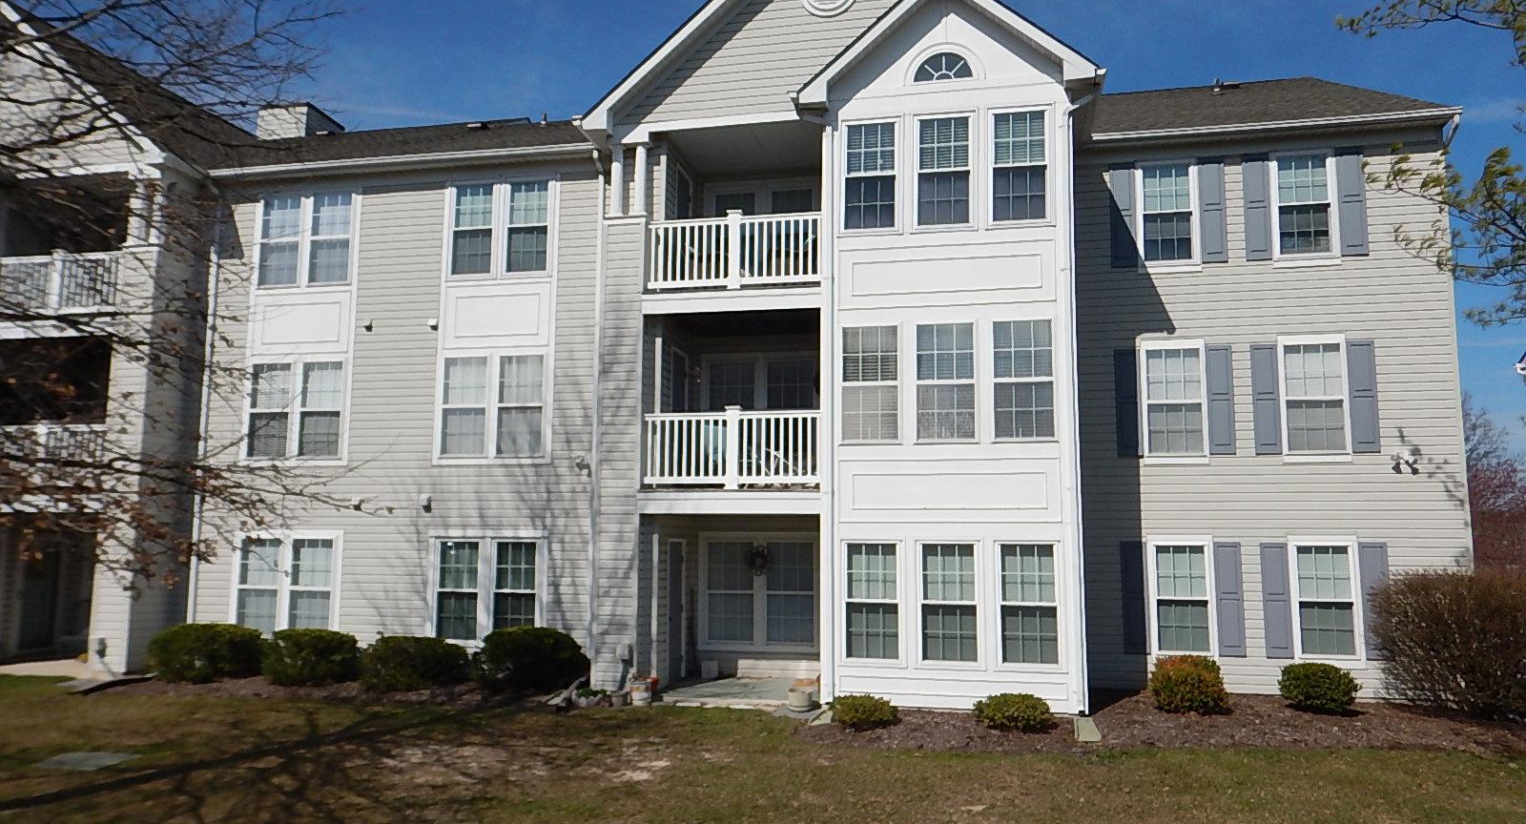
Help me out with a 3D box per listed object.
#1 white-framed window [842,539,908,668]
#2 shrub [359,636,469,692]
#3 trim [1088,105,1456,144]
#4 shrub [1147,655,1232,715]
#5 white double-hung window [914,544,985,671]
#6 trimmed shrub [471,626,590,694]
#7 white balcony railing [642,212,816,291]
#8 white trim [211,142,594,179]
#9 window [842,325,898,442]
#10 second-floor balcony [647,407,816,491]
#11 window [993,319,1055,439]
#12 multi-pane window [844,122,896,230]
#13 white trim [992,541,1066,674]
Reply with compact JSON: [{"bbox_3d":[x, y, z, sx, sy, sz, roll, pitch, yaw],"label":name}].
[{"bbox_3d":[1.394,2.425,13.459,0.837,1.588,0.080,-1,-8,12],"label":"white-framed window"},{"bbox_3d":[-4.950,3.541,15.018,1.600,0.710,1.150,-1,-7,12],"label":"shrub"},{"bbox_3d":[7.342,-4.157,15.296,4.954,0.130,0.130,-1,-7,12],"label":"trim"},{"bbox_3d":[5.537,3.501,13.715,0.990,0.700,0.950,-1,-7,12],"label":"shrub"},{"bbox_3d":[2.337,2.405,13.259,0.837,1.588,0.080,-1,-8,12],"label":"white double-hung window"},{"bbox_3d":[-3.251,3.460,14.891,1.580,0.860,1.280,-1,-8,12],"label":"trimmed shrub"},{"bbox_3d":[-0.400,-2.309,15.000,2.560,1.152,0.150,-1,-8,12],"label":"white balcony railing"},{"bbox_3d":[-5.927,-4.029,17.005,6.806,0.148,0.130,-1,-7,12],"label":"white trim"},{"bbox_3d":[1.417,-0.384,13.987,0.742,1.545,0.100,-1,-7,12],"label":"window"},{"bbox_3d":[-0.410,0.500,14.825,2.630,1.159,0.160,-1,-7,12],"label":"second-floor balcony"},{"bbox_3d":[3.344,-0.414,13.560,0.771,1.553,0.090,-1,-7,12],"label":"window"},{"bbox_3d":[1.436,-3.159,14.200,0.692,1.470,0.080,-1,-8,12],"label":"multi-pane window"},{"bbox_3d":[3.314,2.433,13.201,0.881,1.627,0.100,-1,-7,12],"label":"white trim"}]

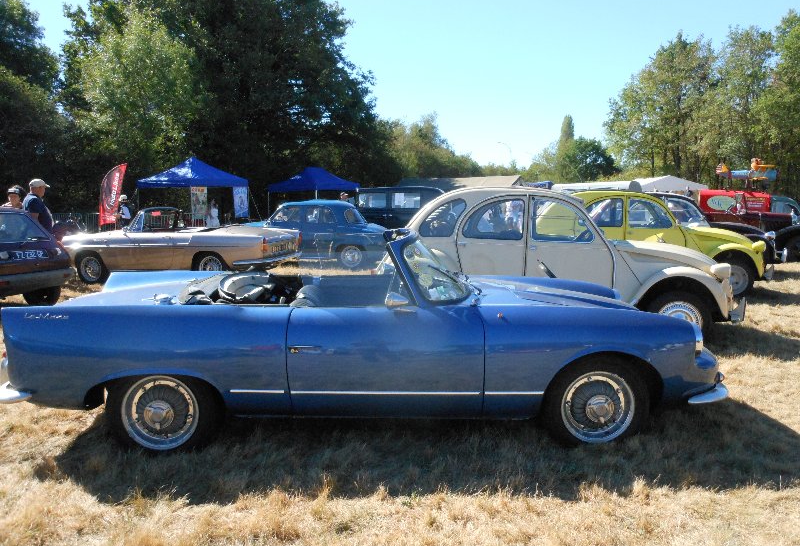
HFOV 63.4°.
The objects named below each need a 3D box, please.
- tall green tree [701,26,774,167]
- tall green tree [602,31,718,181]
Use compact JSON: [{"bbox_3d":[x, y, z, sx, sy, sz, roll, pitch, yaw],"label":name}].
[{"bbox_3d":[29.039,-13.076,55.869,7.500,15.990,7.500,0,7,0],"label":"tall green tree"},{"bbox_3d":[24.249,-13.854,60.885,10.200,16.800,9.500,-1,6,0],"label":"tall green tree"}]

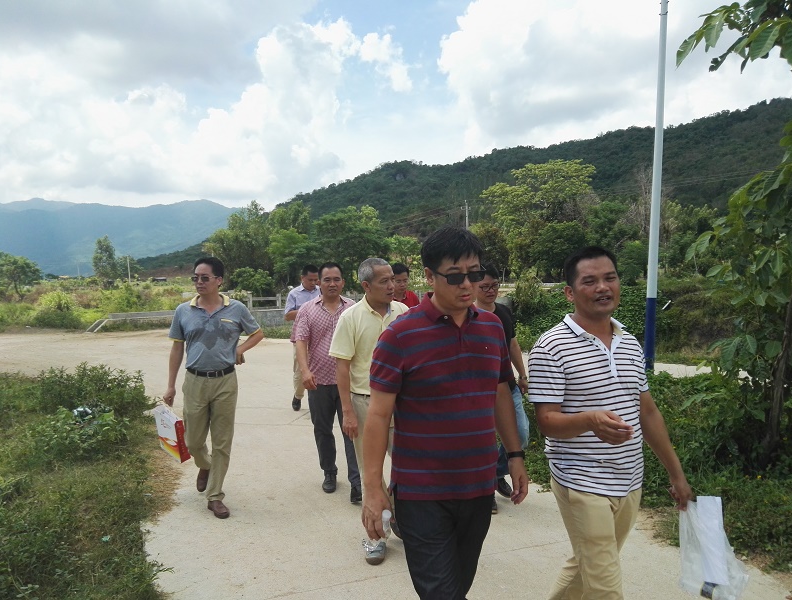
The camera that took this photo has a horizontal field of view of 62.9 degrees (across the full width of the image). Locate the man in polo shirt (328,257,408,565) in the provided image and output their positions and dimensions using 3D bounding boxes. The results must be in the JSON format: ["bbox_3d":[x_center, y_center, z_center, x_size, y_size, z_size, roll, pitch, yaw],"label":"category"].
[{"bbox_3d":[-0.107,0.598,3.784,0.520,1.701,0.580,-1,3,-27],"label":"man in polo shirt"}]

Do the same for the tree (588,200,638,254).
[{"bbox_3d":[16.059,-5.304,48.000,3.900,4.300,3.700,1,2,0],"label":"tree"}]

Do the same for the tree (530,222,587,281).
[{"bbox_3d":[14.565,-4.347,58.000,5.199,5.199,4.939,1,2,14],"label":"tree"}]

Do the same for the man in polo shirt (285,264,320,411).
[{"bbox_3d":[-0.989,0.444,7.434,0.540,1.702,0.520,0,2,-18],"label":"man in polo shirt"}]

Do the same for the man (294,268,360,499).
[{"bbox_3d":[-0.489,0.571,4.654,0.540,1.679,0.520,0,2,-16],"label":"man"}]

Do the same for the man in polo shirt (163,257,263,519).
[{"bbox_3d":[-1.235,0.559,4.414,0.660,1.709,0.520,0,2,-13],"label":"man in polo shirt"}]

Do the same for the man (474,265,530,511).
[{"bbox_3d":[0.609,0.588,4.400,0.580,1.680,0.480,0,2,-13],"label":"man"}]

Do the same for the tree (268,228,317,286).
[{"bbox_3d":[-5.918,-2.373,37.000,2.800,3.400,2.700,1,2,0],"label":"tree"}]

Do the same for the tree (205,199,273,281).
[{"bbox_3d":[-10.223,-3.797,42.000,4.400,5.500,4.200,1,2,0],"label":"tree"}]

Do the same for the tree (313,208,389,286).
[{"bbox_3d":[-3.496,-4.299,52.000,6.107,6.429,5.802,0,2,-4],"label":"tree"}]

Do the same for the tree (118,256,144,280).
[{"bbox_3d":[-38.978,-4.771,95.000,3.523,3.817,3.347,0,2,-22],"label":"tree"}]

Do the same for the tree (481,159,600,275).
[{"bbox_3d":[11.753,-6.675,53.000,9.600,9.800,8.500,1,2,0],"label":"tree"}]

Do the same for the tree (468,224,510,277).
[{"bbox_3d":[7.225,-3.825,50.000,3.300,4.300,3.200,1,2,0],"label":"tree"}]

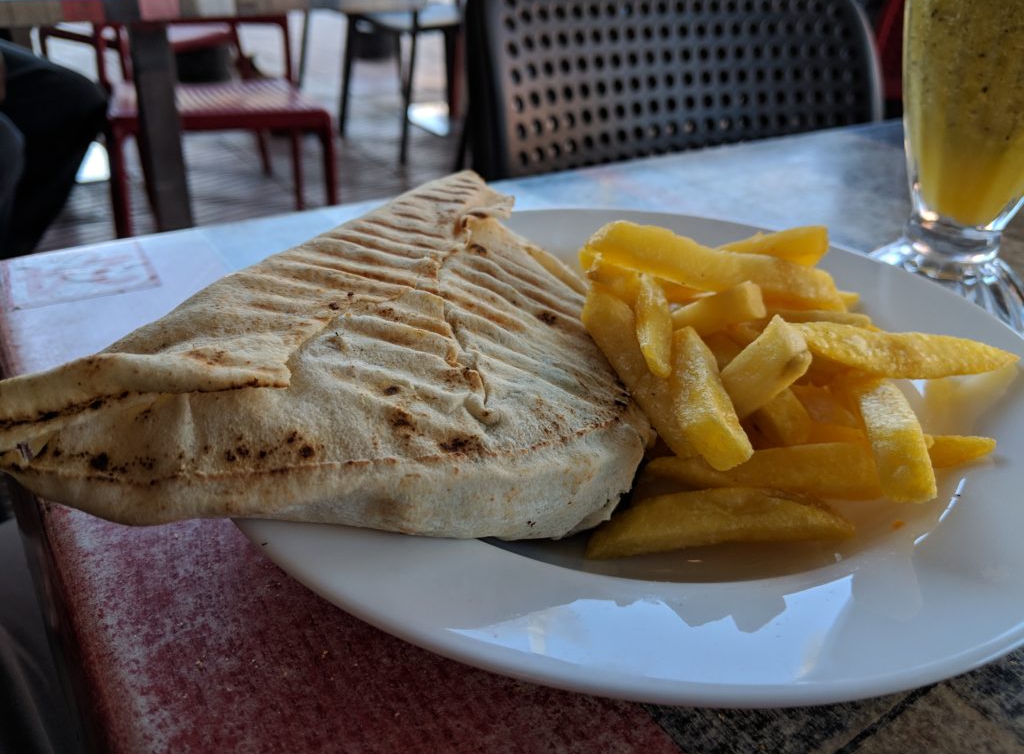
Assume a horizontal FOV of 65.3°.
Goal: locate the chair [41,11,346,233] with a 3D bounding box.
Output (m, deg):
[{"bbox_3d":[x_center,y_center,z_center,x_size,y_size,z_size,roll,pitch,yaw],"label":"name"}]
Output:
[{"bbox_3d":[-0.797,-0.720,2.149,0.520,0.820,0.530,-10,32,-20],"label":"chair"}]

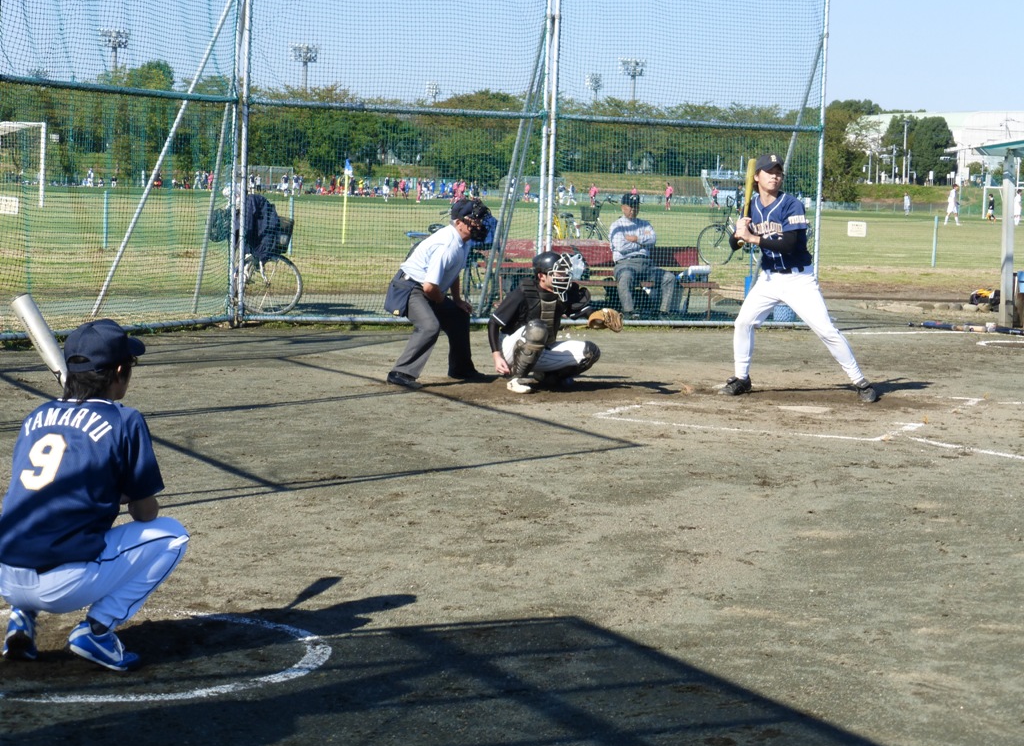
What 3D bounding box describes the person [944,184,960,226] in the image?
[{"bbox_3d":[17.907,-6.850,95.000,0.620,1.700,0.500,2,5,6],"label":"person"}]

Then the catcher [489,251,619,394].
[{"bbox_3d":[0.277,-0.353,16.000,0.850,0.960,0.720,5,5,34],"label":"catcher"}]

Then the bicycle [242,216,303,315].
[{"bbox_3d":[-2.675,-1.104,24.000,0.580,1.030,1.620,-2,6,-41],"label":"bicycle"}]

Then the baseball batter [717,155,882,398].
[{"bbox_3d":[1.950,-0.648,15.850,1.030,1.670,0.600,3,5,21],"label":"baseball batter"}]

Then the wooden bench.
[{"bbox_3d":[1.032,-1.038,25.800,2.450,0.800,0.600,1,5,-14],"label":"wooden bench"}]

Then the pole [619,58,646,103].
[{"bbox_3d":[22.687,-46.033,440.000,5.200,27.000,2.000,1,5,-11],"label":"pole"}]

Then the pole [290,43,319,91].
[{"bbox_3d":[-38.363,-47.011,430.000,5.200,27.000,2.000,3,5,11],"label":"pole"}]

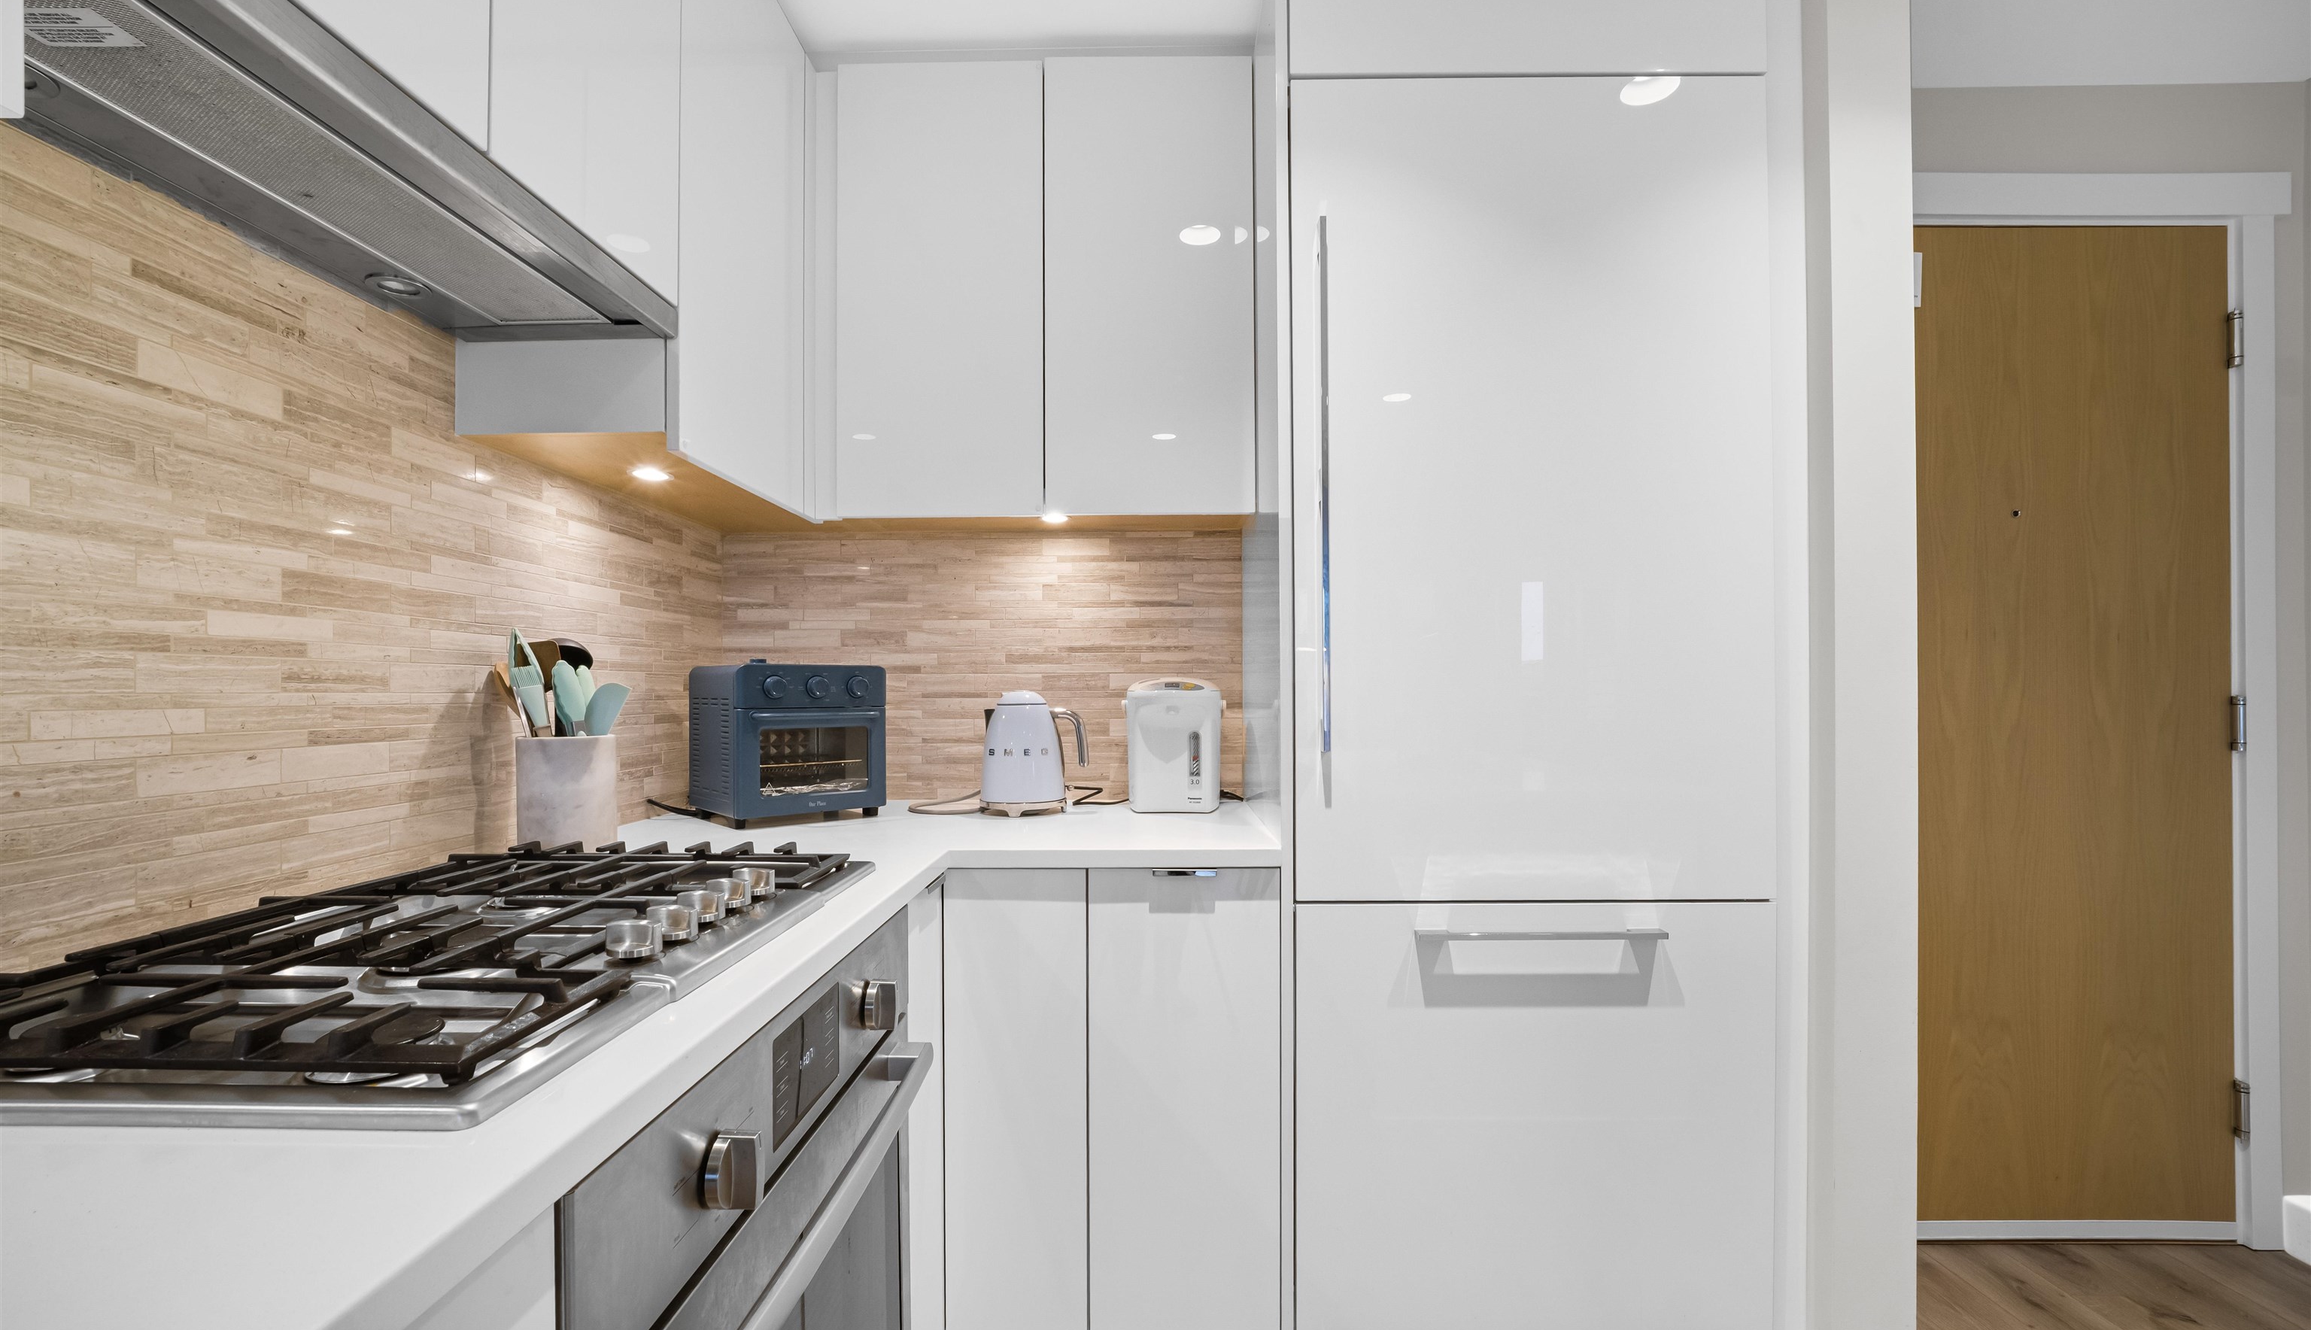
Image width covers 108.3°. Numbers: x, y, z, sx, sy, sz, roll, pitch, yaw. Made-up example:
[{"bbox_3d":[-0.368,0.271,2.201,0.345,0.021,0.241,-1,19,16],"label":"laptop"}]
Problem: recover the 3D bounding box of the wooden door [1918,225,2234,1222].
[{"bbox_3d":[1.800,0.124,1.755,0.900,2.070,0.050,0,0,0],"label":"wooden door"}]

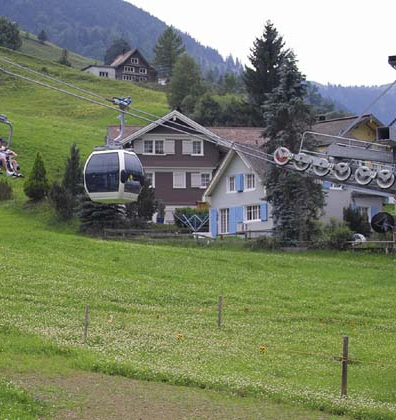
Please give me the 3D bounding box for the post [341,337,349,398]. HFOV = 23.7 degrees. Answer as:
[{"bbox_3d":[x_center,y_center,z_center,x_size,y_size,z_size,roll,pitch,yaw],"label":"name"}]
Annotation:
[{"bbox_3d":[3.793,4.025,24.300,0.115,1.600,0.115,2,-4,0],"label":"post"}]

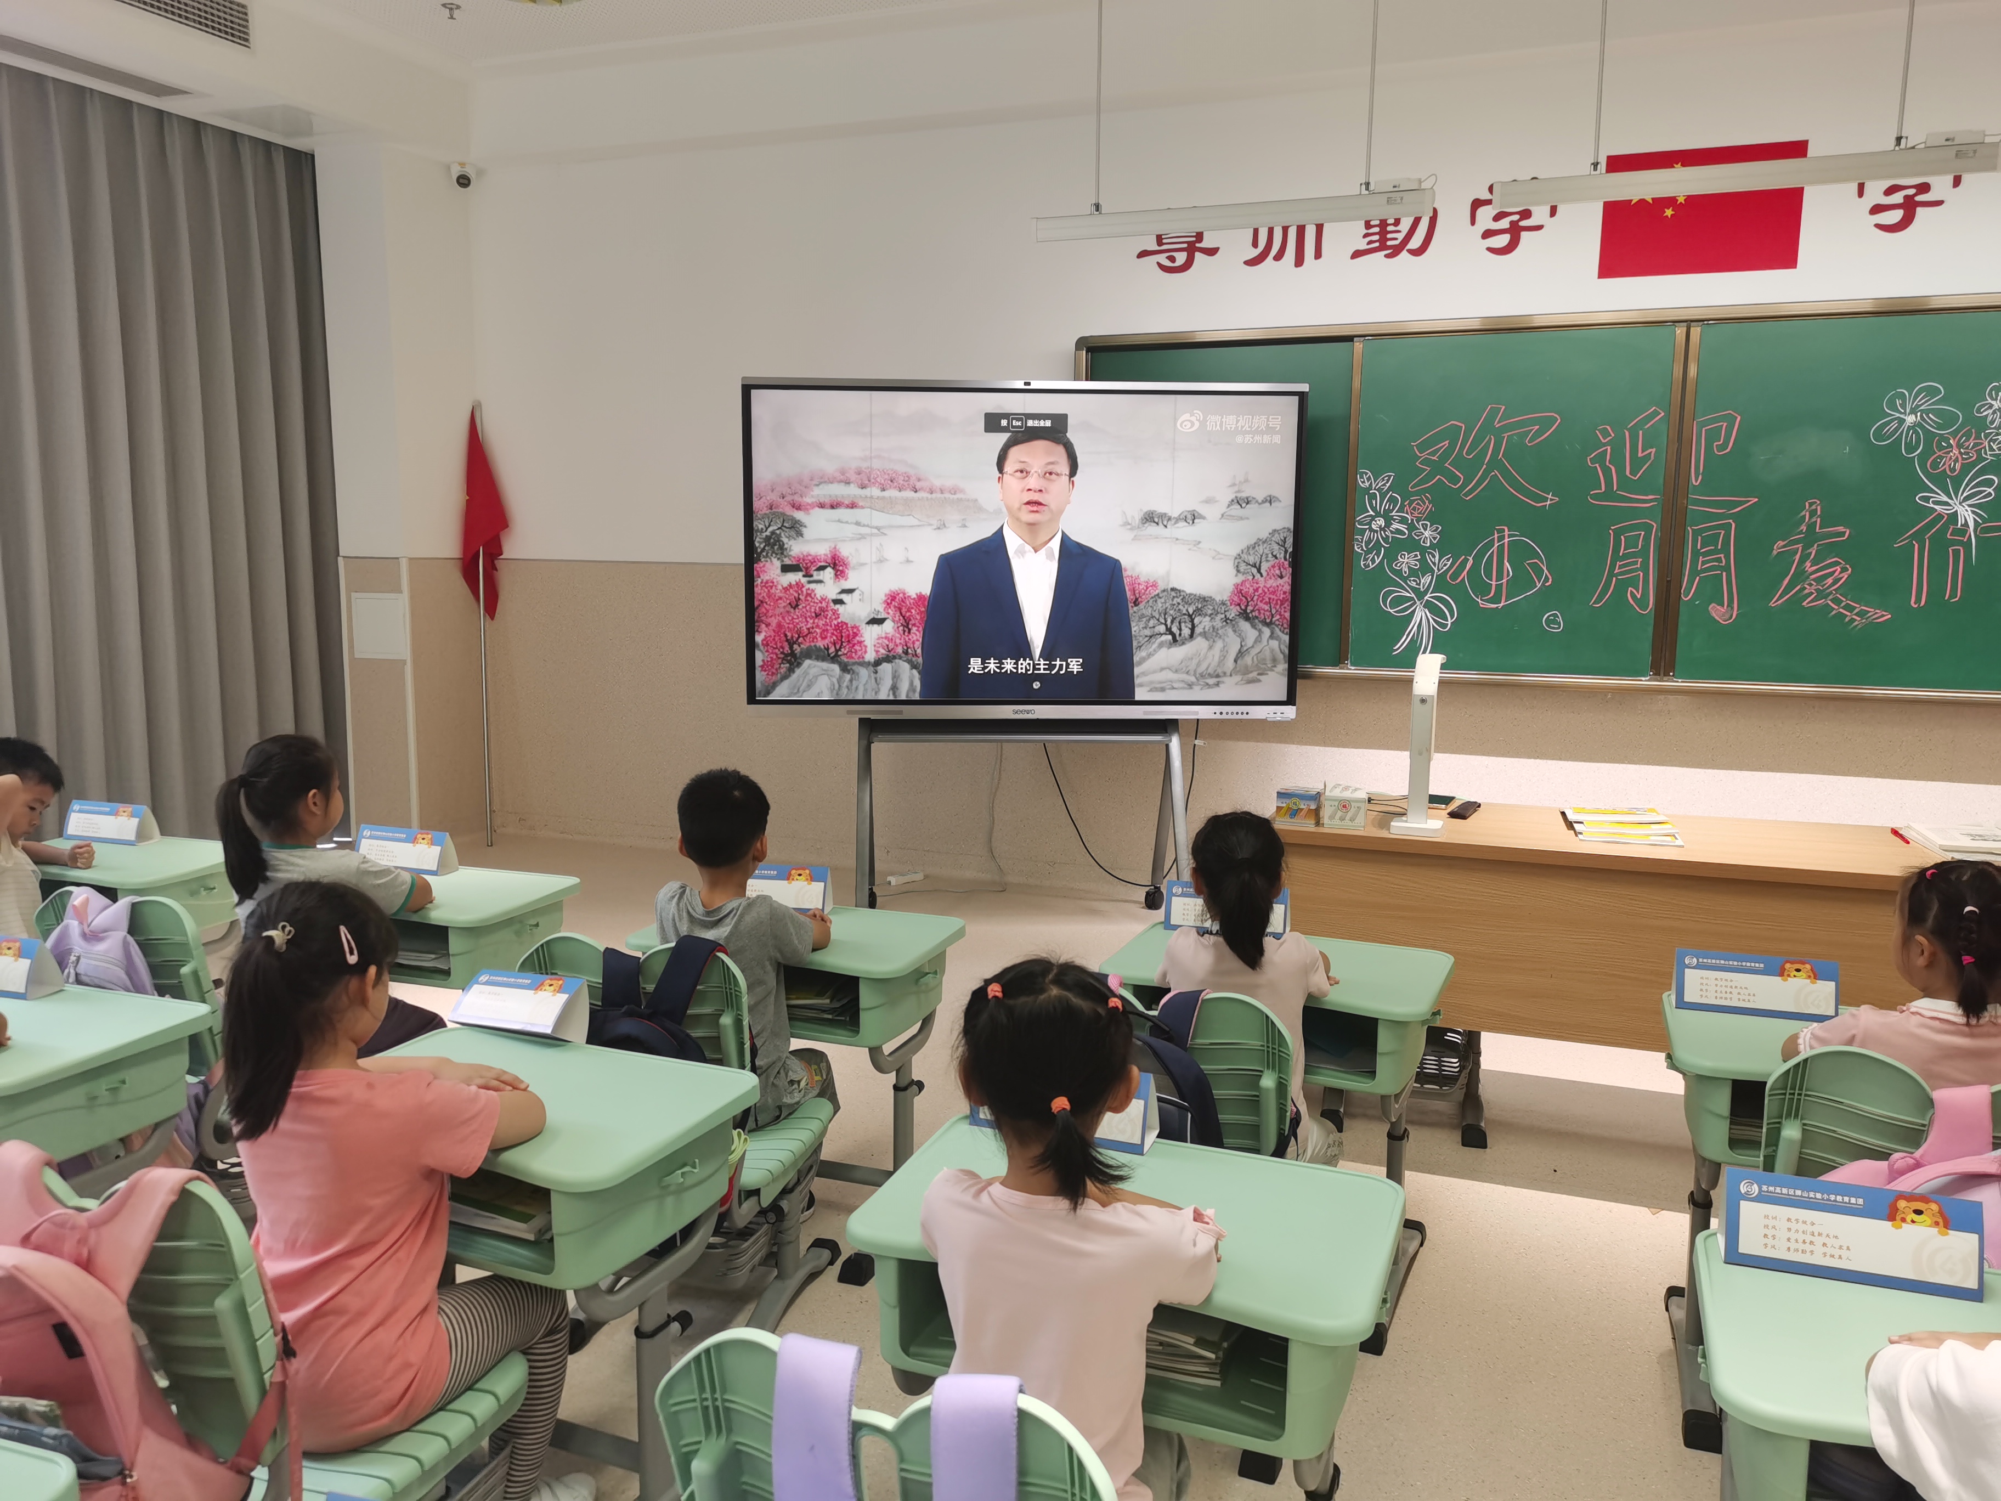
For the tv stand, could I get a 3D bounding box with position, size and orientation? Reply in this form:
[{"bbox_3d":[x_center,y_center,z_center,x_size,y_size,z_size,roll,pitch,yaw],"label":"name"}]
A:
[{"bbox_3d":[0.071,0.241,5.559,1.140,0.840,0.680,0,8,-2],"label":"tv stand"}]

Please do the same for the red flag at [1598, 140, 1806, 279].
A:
[{"bbox_3d":[2.256,-1.739,5.026,0.592,0.392,0.015,4,8,23],"label":"red flag"}]

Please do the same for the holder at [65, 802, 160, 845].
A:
[{"bbox_3d":[-2.346,0.187,4.118,0.252,0.097,0.076,3,8,18],"label":"holder"}]

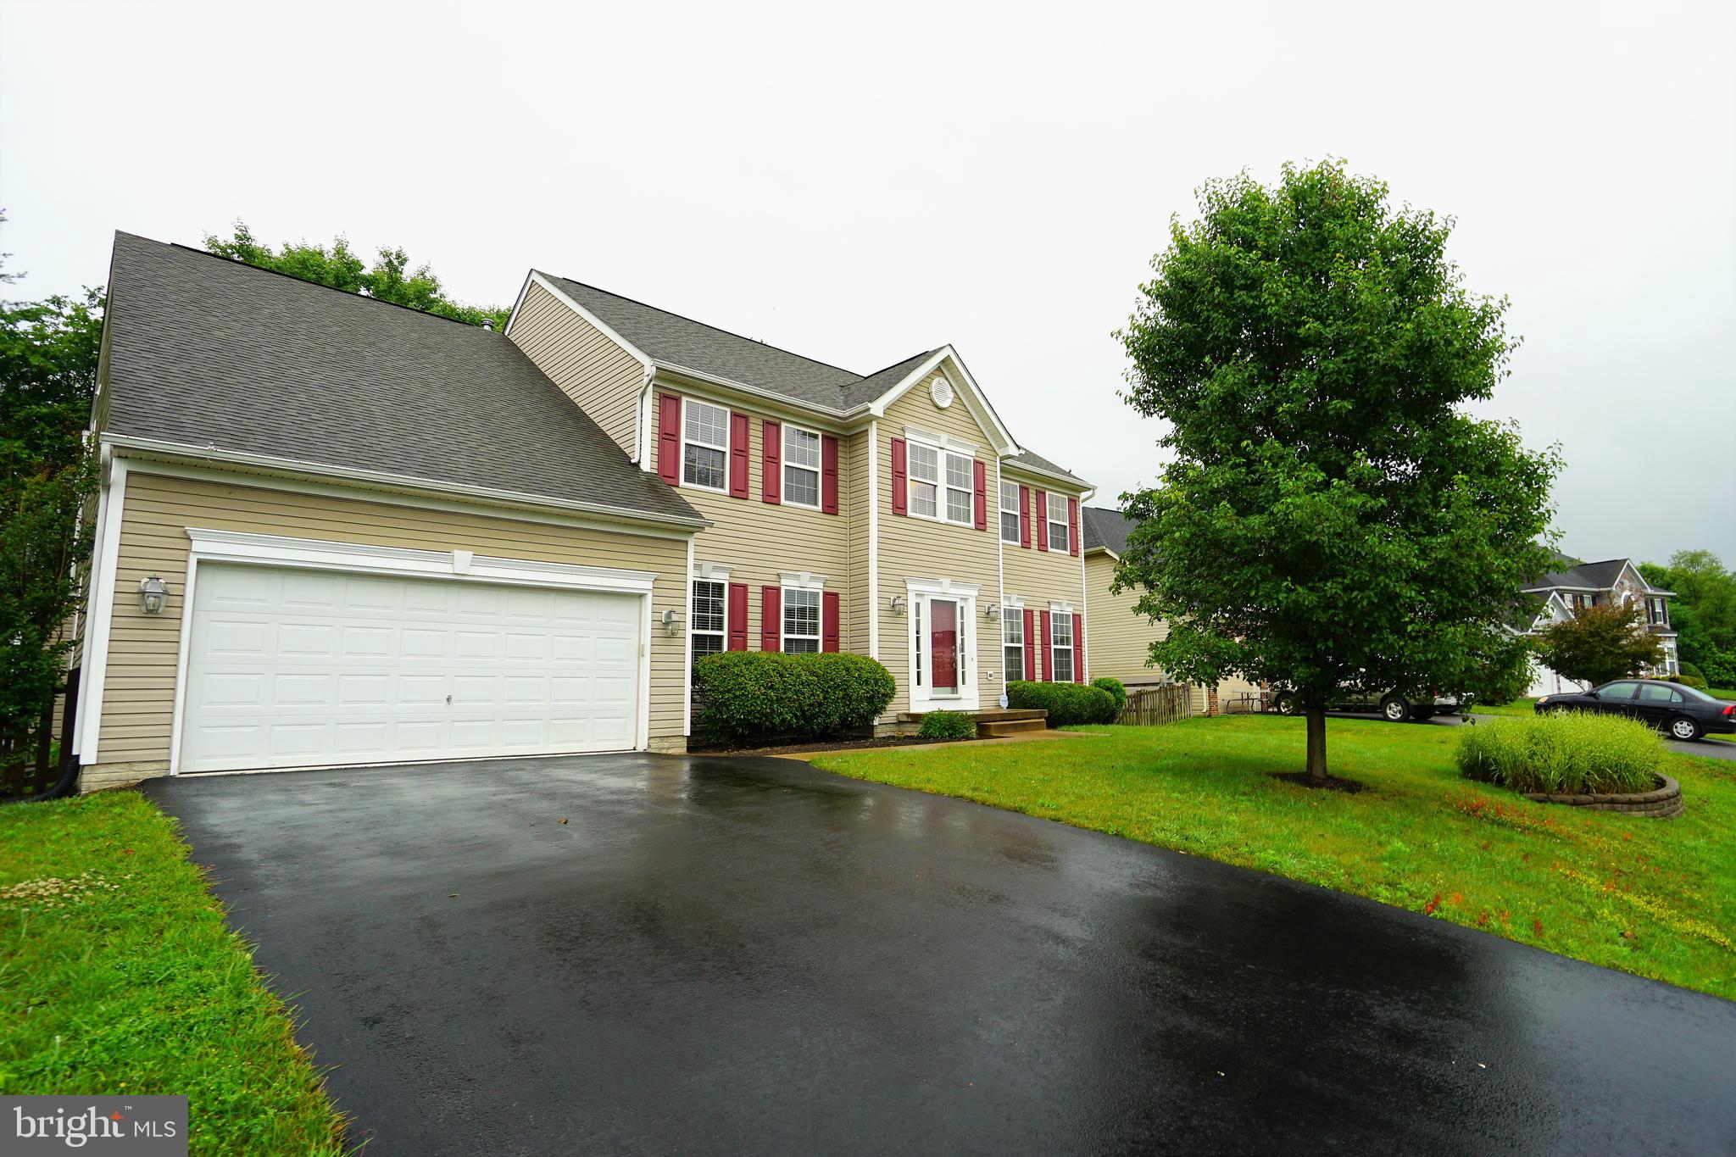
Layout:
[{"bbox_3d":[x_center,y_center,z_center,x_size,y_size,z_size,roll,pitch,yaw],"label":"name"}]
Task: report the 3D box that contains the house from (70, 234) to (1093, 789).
[{"bbox_3d":[-3.768,-1.390,16.635,18.200,9.500,10.600,6,-10,-40],"label":"house"}]

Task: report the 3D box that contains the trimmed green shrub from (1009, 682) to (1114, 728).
[{"bbox_3d":[4.727,2.931,17.075,3.800,1.020,1.400,6,-10,-40],"label":"trimmed green shrub"}]

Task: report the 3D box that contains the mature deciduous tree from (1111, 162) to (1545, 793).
[{"bbox_3d":[6.467,-1.750,10.915,5.700,9.300,5.700,6,-10,-40],"label":"mature deciduous tree"}]

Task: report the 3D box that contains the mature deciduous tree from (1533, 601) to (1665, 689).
[{"bbox_3d":[34.722,3.528,34.704,4.800,4.700,4.800,6,-10,-40],"label":"mature deciduous tree"}]

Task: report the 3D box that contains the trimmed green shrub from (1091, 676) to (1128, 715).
[{"bbox_3d":[6.497,3.283,19.526,1.600,1.150,1.600,6,-10,-40],"label":"trimmed green shrub"}]

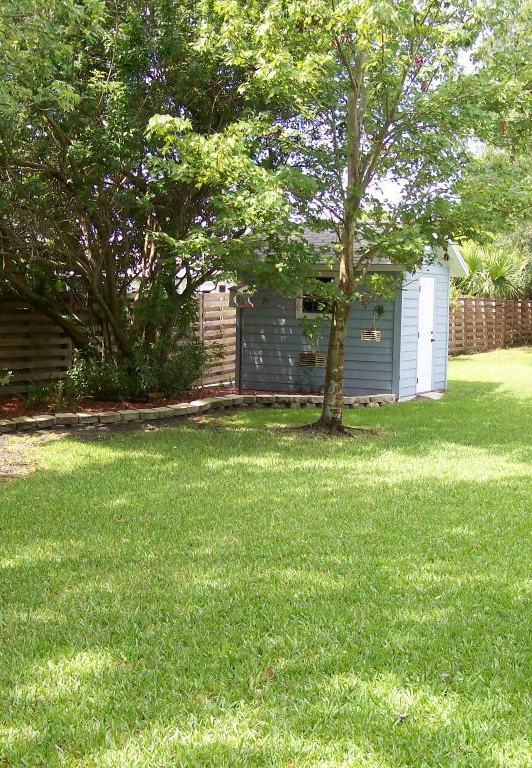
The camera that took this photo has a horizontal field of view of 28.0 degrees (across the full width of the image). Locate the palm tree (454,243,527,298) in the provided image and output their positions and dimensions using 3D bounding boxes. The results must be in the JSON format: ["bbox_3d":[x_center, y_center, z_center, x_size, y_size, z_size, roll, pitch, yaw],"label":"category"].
[{"bbox_3d":[8.258,-3.229,39.000,2.500,3.700,2.500,1,5,0],"label":"palm tree"}]

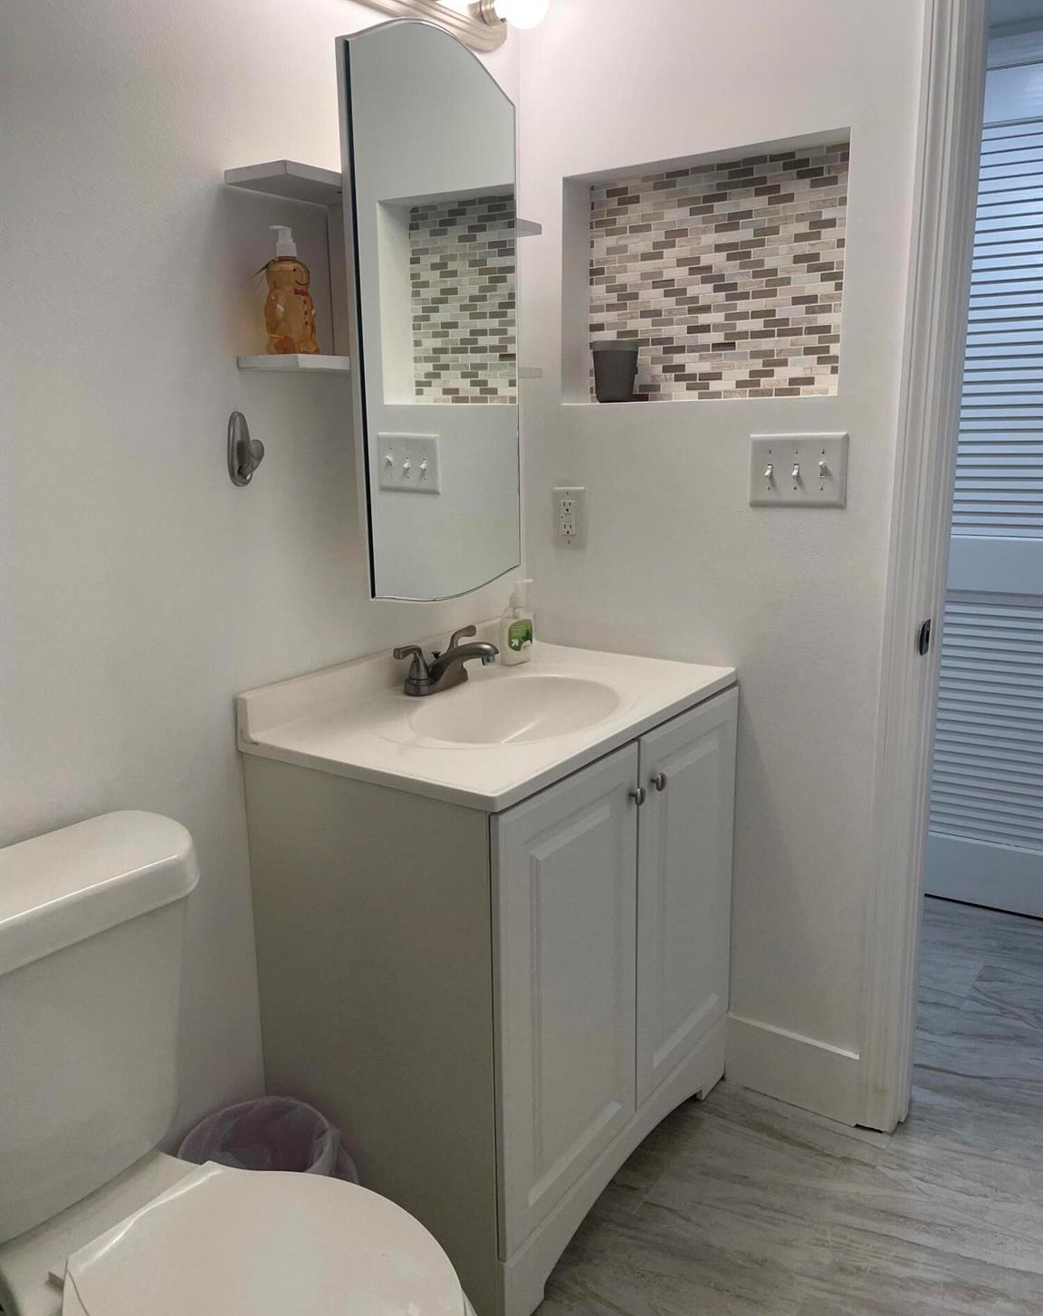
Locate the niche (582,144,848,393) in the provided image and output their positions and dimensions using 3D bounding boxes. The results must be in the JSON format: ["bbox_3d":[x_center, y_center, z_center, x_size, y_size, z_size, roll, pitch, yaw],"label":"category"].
[{"bbox_3d":[0.327,-0.668,1.861,0.534,0.405,0.103,8,16,34],"label":"niche"}]

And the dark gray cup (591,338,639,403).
[{"bbox_3d":[0.178,-0.549,1.995,0.091,0.119,0.091,-1,13,0],"label":"dark gray cup"}]

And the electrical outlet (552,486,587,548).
[{"bbox_3d":[0.095,-0.274,2.055,0.078,0.123,0.008,8,16,34],"label":"electrical outlet"}]

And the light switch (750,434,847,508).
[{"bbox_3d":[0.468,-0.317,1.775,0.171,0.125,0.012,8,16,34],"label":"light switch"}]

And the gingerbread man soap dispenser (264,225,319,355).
[{"bbox_3d":[-0.329,-0.527,1.498,0.062,0.179,0.088,8,16,34],"label":"gingerbread man soap dispenser"}]

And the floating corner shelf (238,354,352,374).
[{"bbox_3d":[-0.303,-0.438,1.552,0.122,0.020,0.195,8,16,34],"label":"floating corner shelf"}]

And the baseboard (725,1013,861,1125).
[{"bbox_3d":[0.514,0.794,2.018,0.271,0.149,0.014,8,16,34],"label":"baseboard"}]

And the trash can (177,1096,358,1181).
[{"bbox_3d":[-0.390,0.854,1.573,0.240,0.275,0.240,-1,13,0],"label":"trash can"}]

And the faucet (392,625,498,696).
[{"bbox_3d":[-0.102,0.011,1.812,0.168,0.092,0.230,8,16,34],"label":"faucet"}]

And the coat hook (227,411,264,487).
[{"bbox_3d":[-0.394,-0.302,1.511,0.050,0.109,0.045,8,16,34],"label":"coat hook"}]

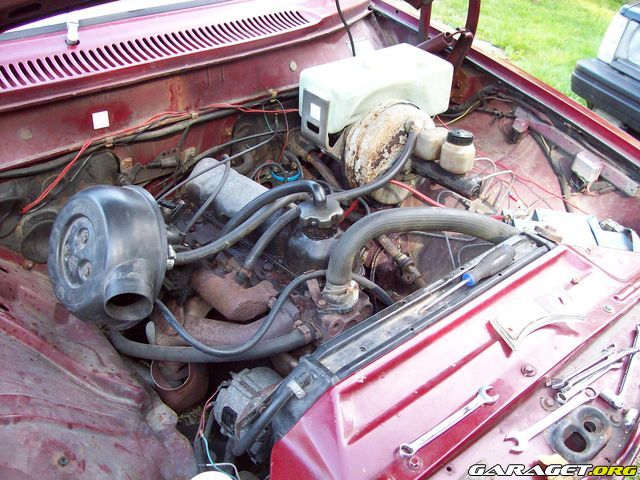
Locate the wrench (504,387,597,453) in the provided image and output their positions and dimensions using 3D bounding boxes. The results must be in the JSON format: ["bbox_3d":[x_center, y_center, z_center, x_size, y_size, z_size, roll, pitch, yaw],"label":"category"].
[{"bbox_3d":[0.284,0.216,0.815,0.150,0.011,0.028,-21,42,-25],"label":"wrench"}]

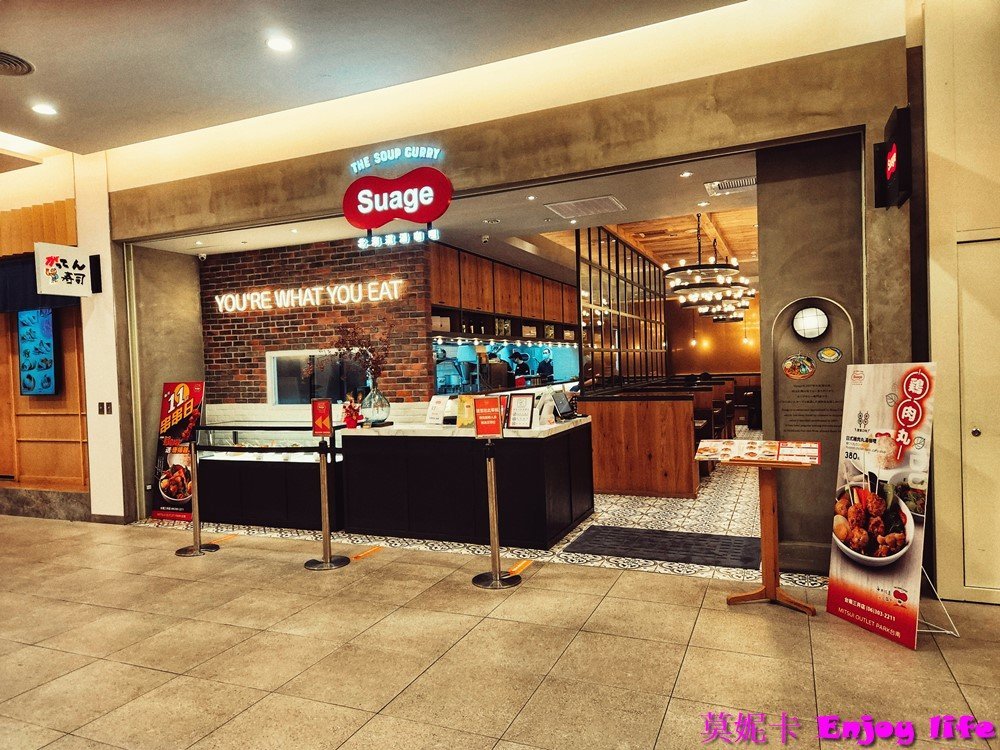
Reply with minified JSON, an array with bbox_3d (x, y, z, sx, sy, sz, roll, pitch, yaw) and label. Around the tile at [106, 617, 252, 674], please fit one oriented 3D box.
[{"bbox_3d":[-1.810,1.558,3.838,0.598,0.012,0.596,-2,1,23],"label":"tile"}]

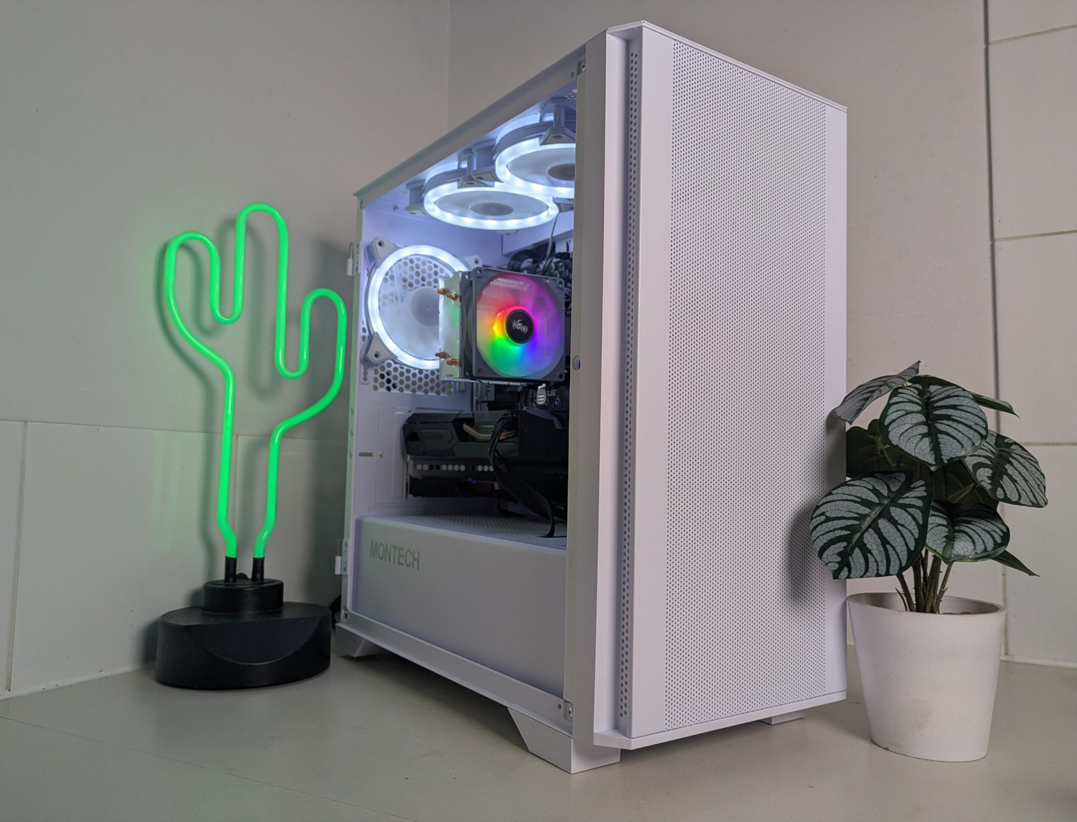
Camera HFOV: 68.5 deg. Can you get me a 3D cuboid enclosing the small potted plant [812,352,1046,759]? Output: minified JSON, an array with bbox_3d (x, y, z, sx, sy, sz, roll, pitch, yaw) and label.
[{"bbox_3d":[0.253,0.092,0.518,0.152,0.243,0.150,0,-4,25],"label":"small potted plant"}]

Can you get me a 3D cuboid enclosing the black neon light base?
[{"bbox_3d":[-0.240,0.175,0.649,0.134,0.071,0.124,4,-4,-30],"label":"black neon light base"}]

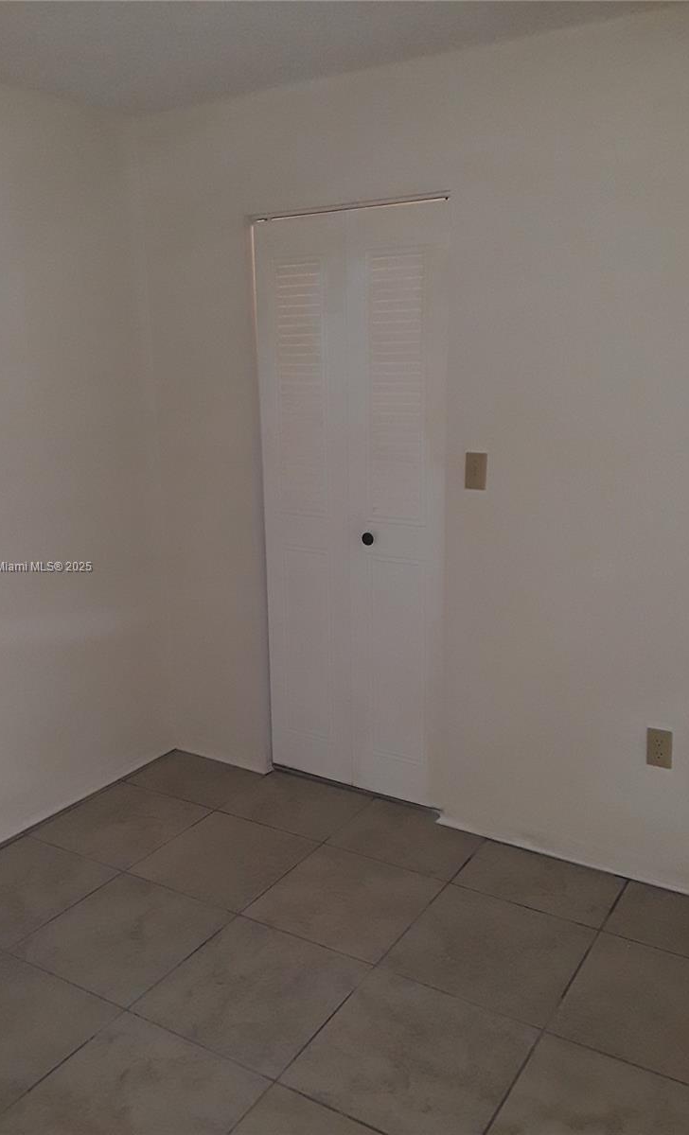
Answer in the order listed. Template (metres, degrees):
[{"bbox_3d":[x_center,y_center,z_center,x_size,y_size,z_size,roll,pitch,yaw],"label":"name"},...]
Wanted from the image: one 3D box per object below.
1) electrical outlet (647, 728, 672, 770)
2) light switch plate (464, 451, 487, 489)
[{"bbox_3d":[0.929,0.536,2.709,0.071,0.115,0.010,7,16,31],"label":"electrical outlet"},{"bbox_3d":[0.404,-0.294,2.827,0.071,0.115,0.013,7,16,31],"label":"light switch plate"}]

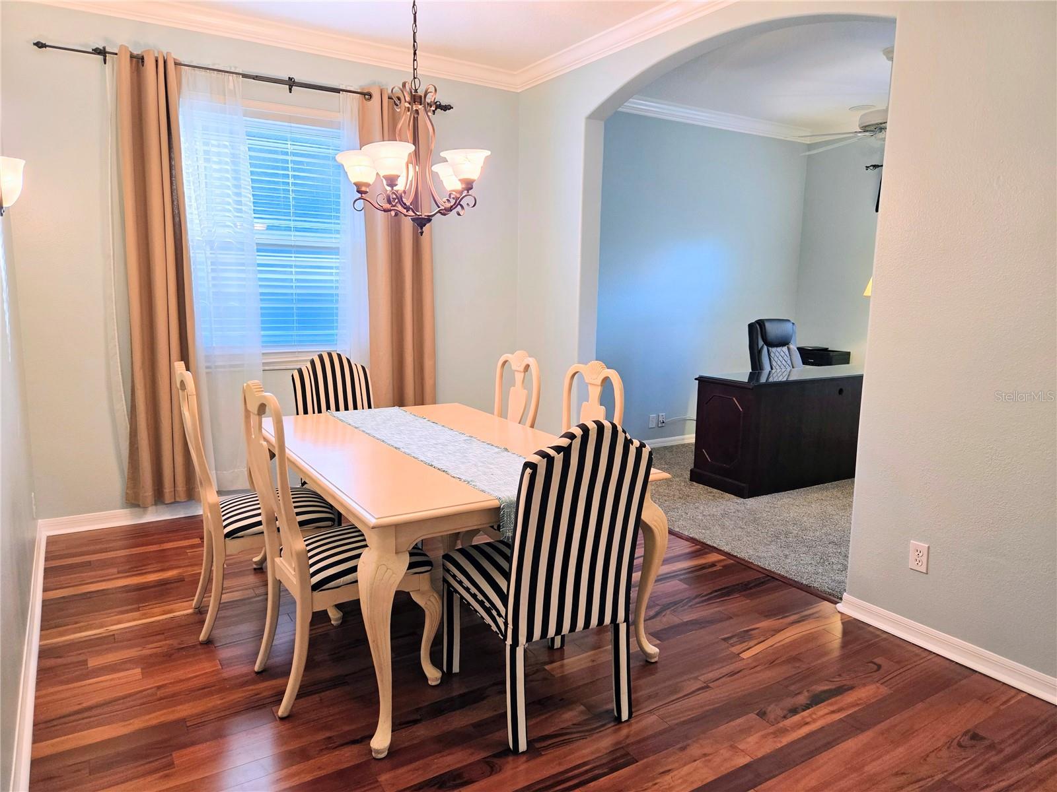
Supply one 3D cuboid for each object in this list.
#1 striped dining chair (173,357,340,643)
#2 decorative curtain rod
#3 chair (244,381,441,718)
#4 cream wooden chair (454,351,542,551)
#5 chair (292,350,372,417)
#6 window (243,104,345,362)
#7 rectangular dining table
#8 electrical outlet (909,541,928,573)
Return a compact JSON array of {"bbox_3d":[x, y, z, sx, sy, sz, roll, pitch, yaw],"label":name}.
[{"bbox_3d":[-1.123,0.392,2.941,0.561,1.093,0.518,-4,11,-30],"label":"striped dining chair"},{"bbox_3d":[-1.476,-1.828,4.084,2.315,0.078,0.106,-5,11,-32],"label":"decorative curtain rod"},{"bbox_3d":[-0.675,0.472,2.485,0.561,1.093,0.518,-5,11,-32],"label":"chair"},{"bbox_3d":[-0.273,0.326,3.442,0.561,1.093,0.518,-5,11,-32],"label":"cream wooden chair"},{"bbox_3d":[-0.880,0.322,3.567,0.476,1.039,0.639,-5,11,-32],"label":"chair"},{"bbox_3d":[-1.588,-0.988,4.404,0.909,1.420,0.050,-5,11,-32],"label":"window"},{"bbox_3d":[-0.432,0.566,3.046,1.127,0.738,1.725,-5,11,-32],"label":"rectangular dining table"},{"bbox_3d":[1.567,0.649,2.821,0.009,0.114,0.070,-5,11,-32],"label":"electrical outlet"}]

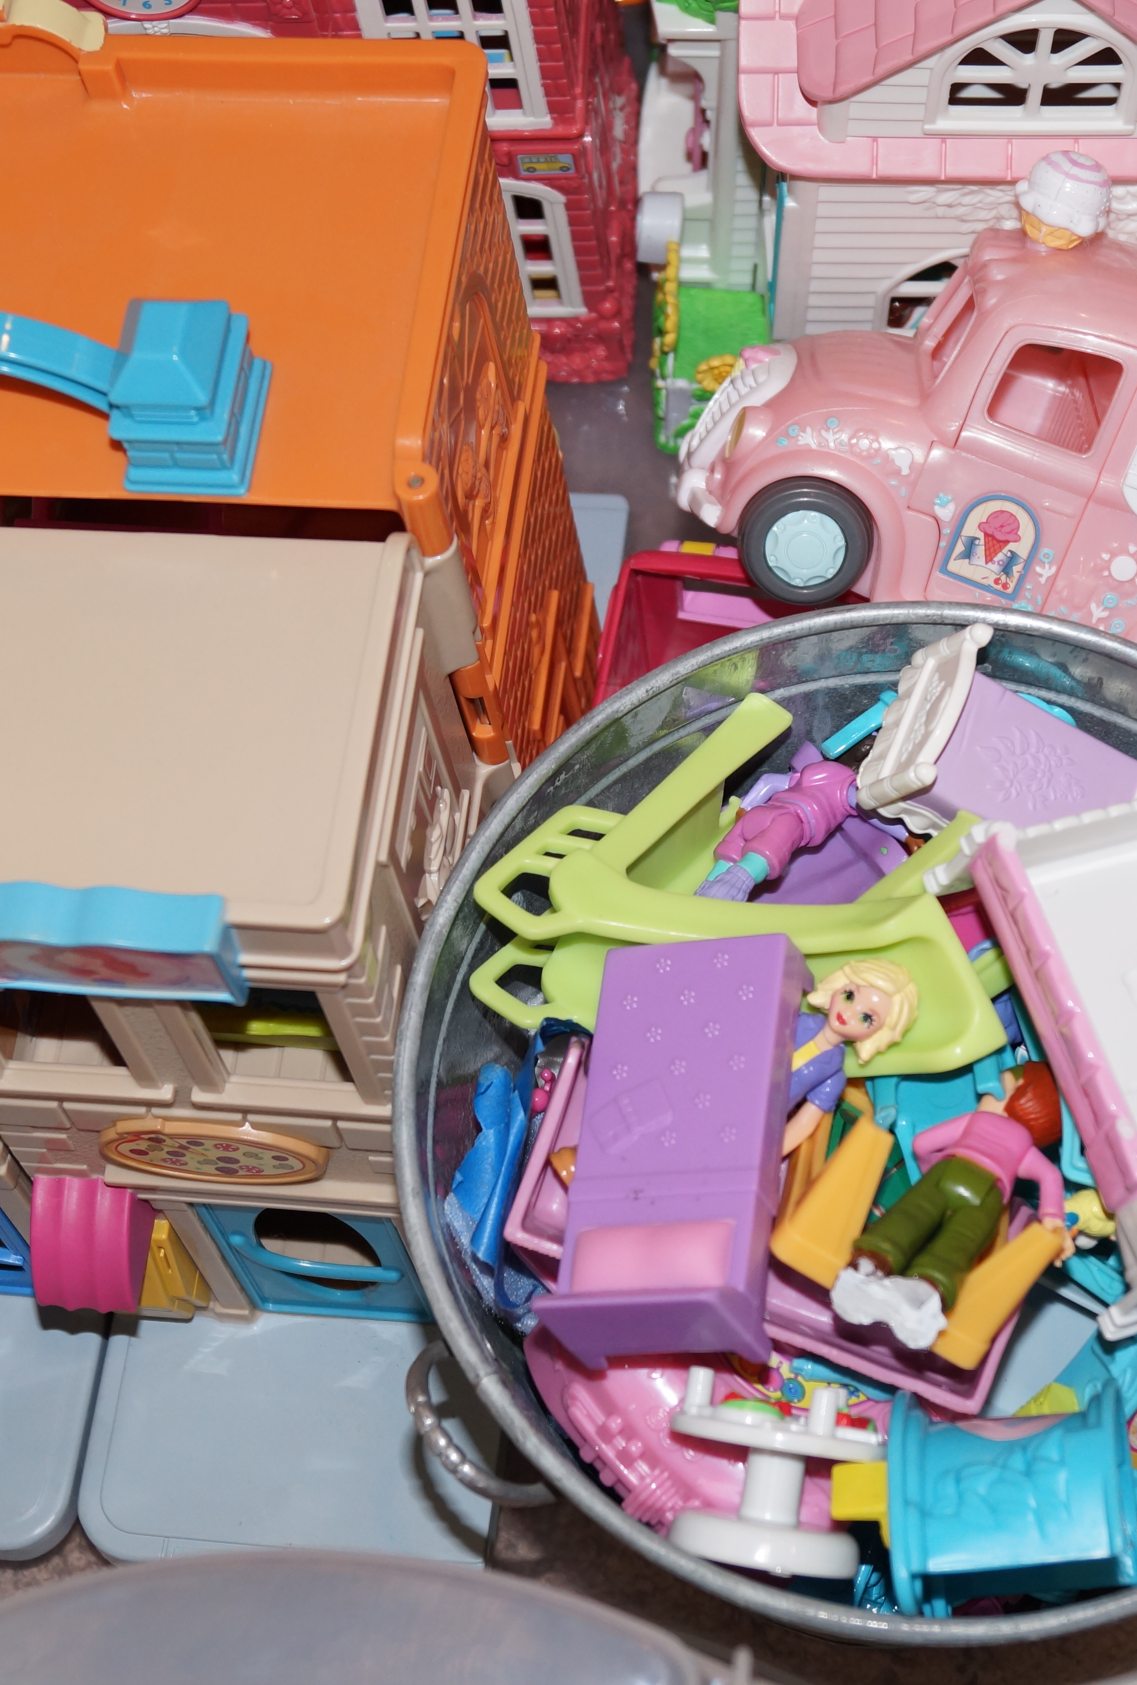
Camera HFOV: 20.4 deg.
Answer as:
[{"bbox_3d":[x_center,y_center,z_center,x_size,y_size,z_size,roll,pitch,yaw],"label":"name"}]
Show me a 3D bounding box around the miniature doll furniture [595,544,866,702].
[{"bbox_3d":[0.058,-0.037,1.022,0.084,0.105,0.082,3,62,9],"label":"miniature doll furniture"}]

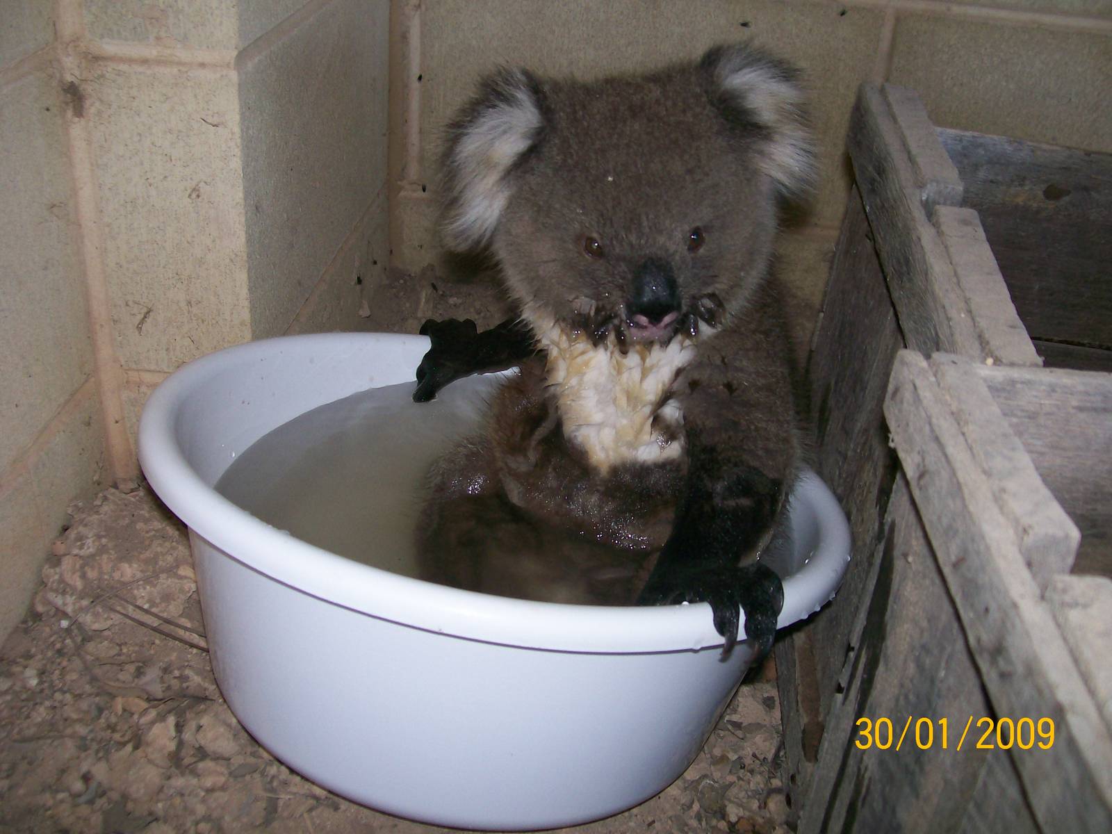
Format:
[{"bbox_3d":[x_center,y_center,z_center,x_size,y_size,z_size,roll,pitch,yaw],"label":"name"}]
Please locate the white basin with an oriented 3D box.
[{"bbox_3d":[-0.037,0.078,0.600,0.349,0.150,0.349,11,18,-1],"label":"white basin"}]

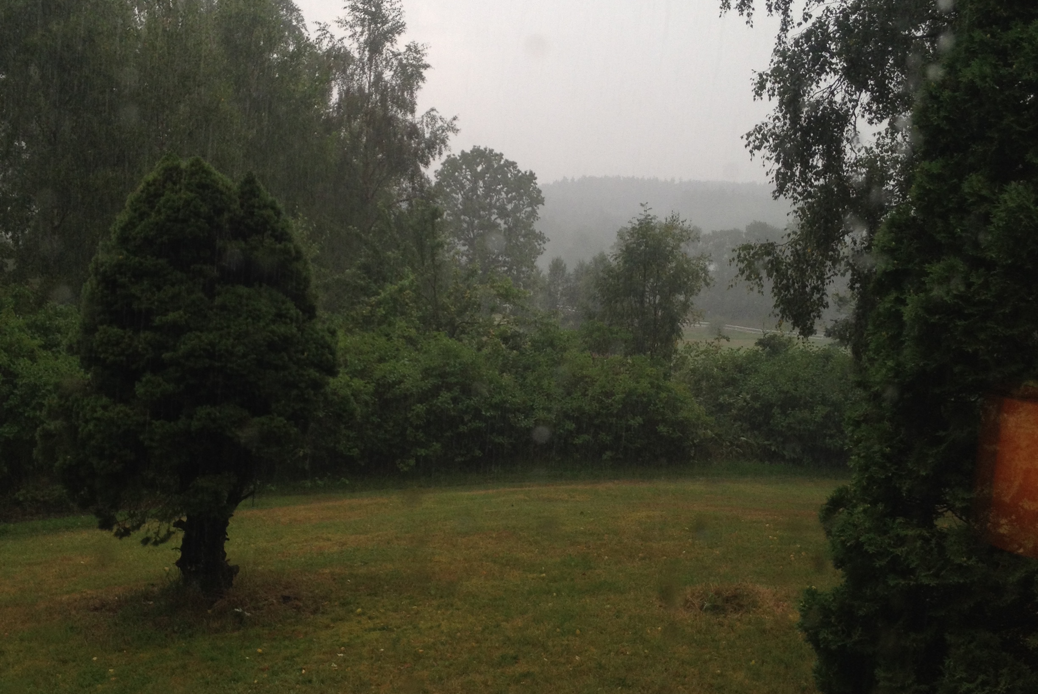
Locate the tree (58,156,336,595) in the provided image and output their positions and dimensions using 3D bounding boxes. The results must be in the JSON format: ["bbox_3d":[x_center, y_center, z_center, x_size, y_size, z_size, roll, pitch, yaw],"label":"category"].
[{"bbox_3d":[-2.763,0.246,12.000,2.350,3.750,2.300,0,2,-13],"label":"tree"}]

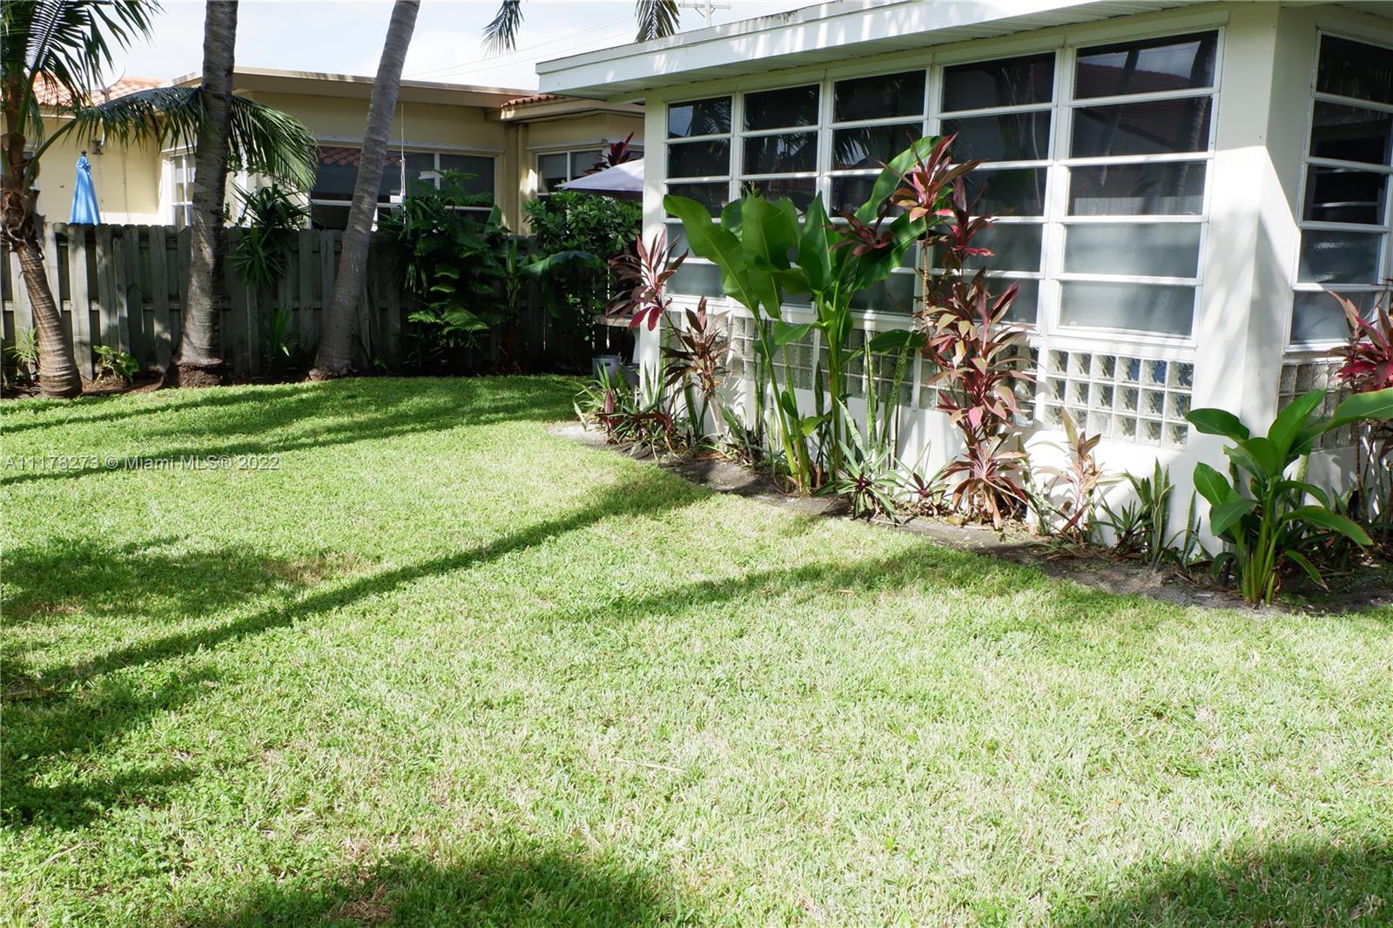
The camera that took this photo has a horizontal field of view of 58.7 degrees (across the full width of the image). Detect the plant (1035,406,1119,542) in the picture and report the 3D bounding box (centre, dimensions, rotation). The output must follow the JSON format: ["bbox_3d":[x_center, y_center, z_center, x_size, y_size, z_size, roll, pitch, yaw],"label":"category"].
[{"bbox_3d":[2.047,0.073,6.660,0.435,0.734,0.392,4,10,17],"label":"plant"}]

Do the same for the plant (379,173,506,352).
[{"bbox_3d":[-2.921,-2.302,14.352,1.460,2.006,1.241,-1,10,-11],"label":"plant"}]

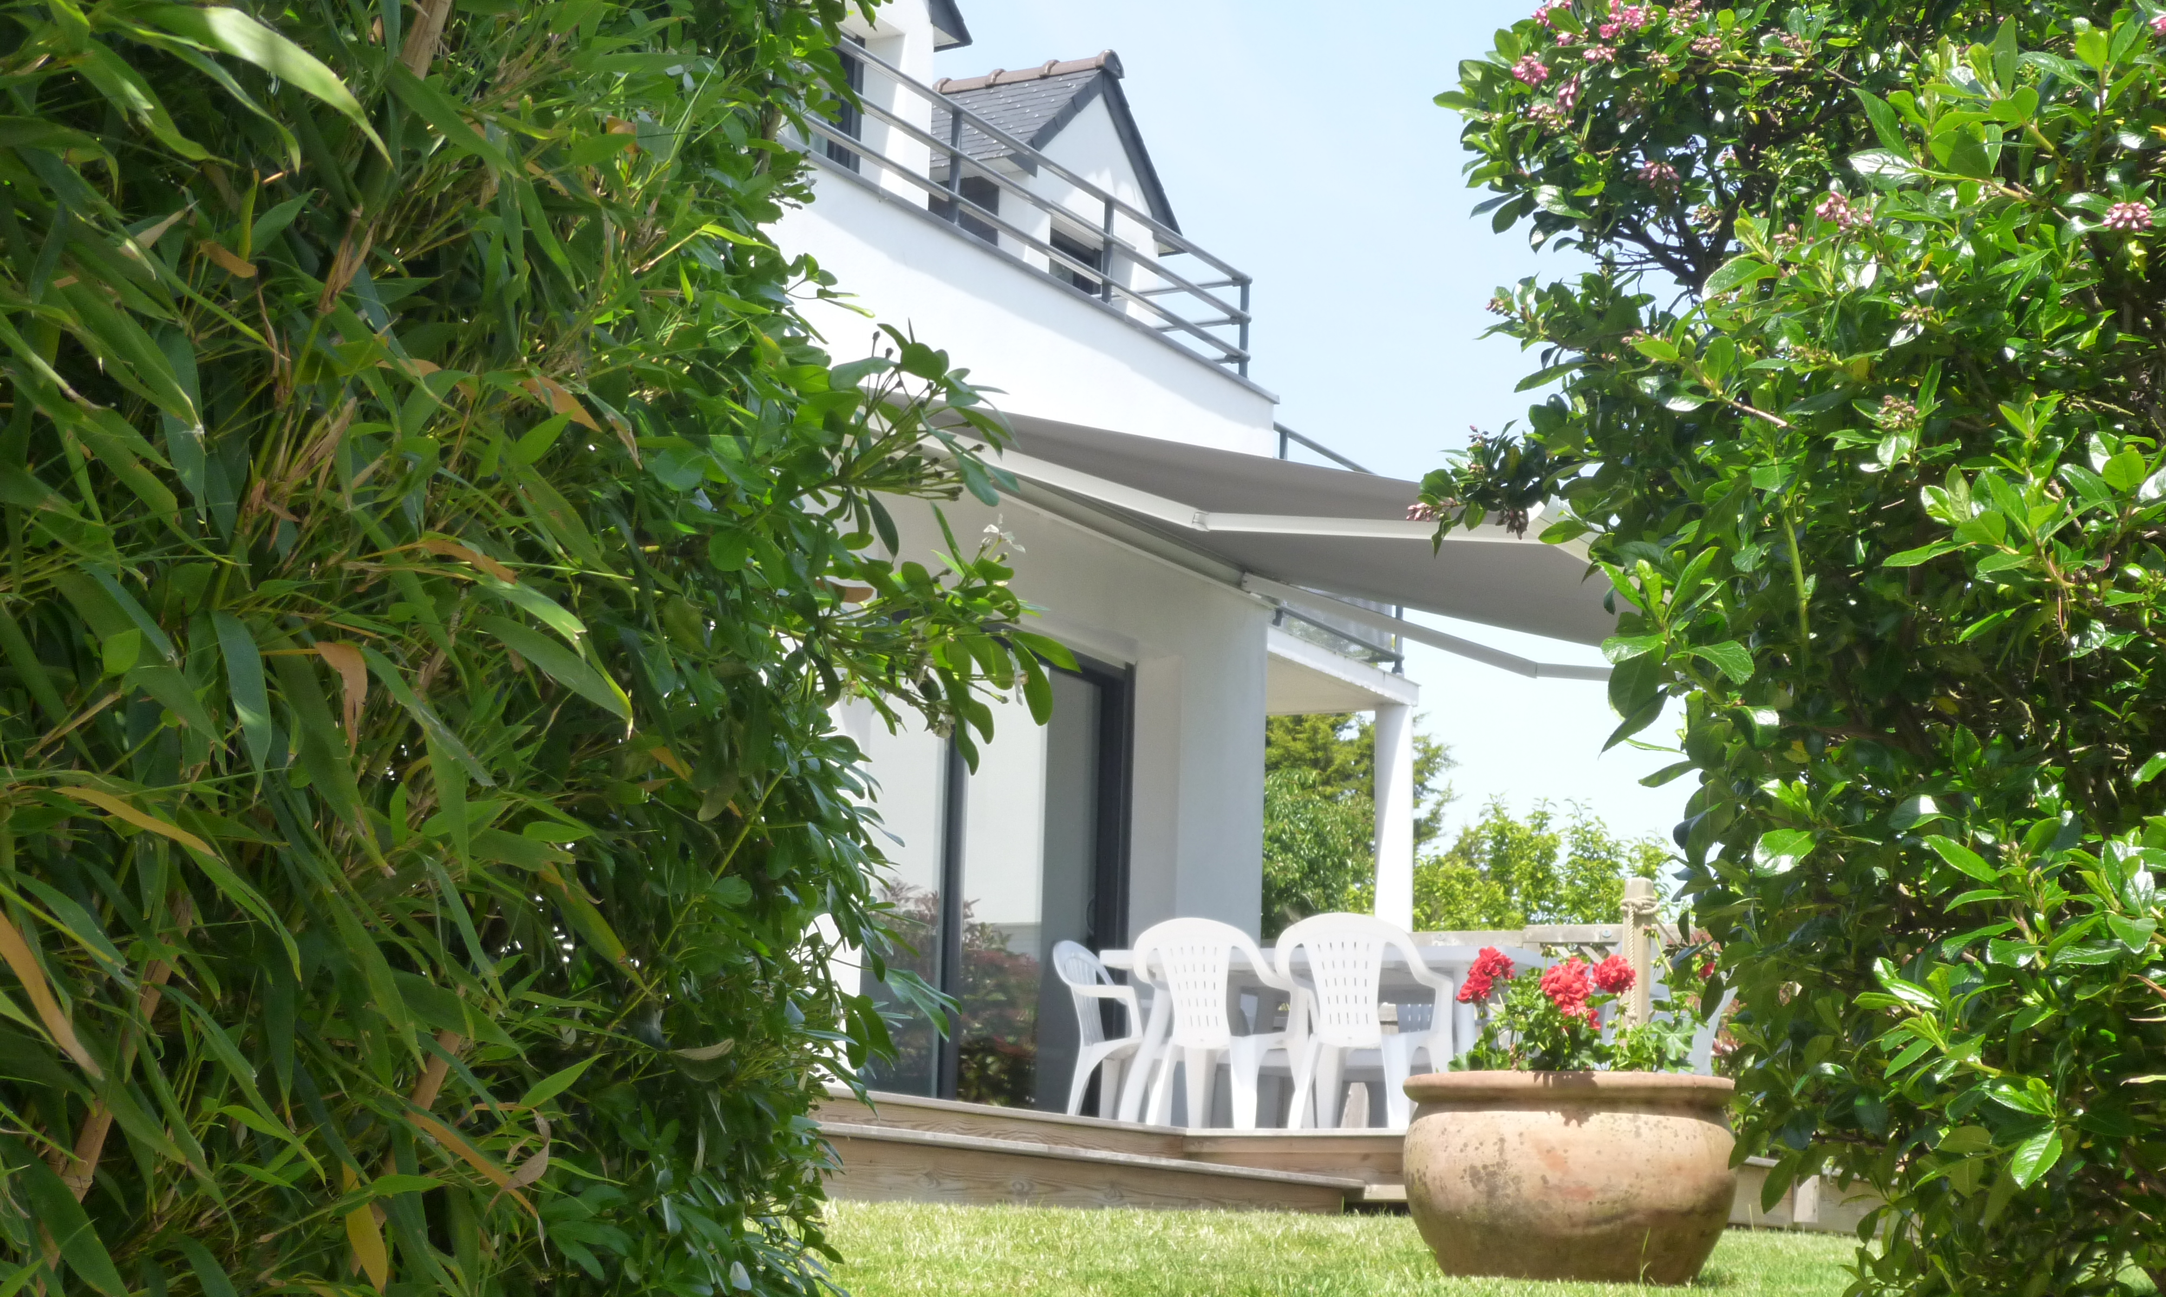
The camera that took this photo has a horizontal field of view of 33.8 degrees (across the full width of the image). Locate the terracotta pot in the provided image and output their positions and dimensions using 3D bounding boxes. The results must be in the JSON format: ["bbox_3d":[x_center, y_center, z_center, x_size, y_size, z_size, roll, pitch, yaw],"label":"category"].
[{"bbox_3d":[0.783,0.865,5.750,0.533,0.328,0.533,0,-11,8],"label":"terracotta pot"}]

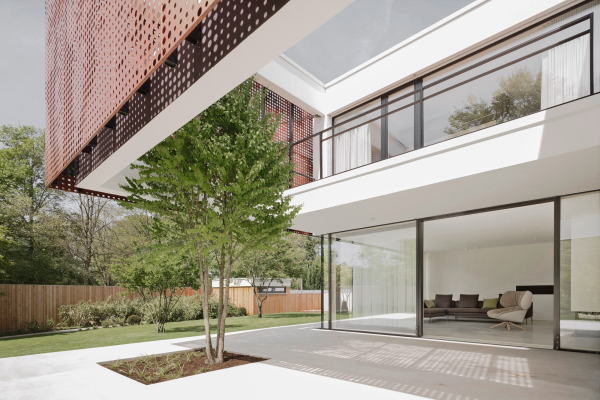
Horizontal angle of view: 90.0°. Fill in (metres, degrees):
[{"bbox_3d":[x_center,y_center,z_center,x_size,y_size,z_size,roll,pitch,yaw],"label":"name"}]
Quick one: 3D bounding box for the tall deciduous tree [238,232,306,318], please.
[{"bbox_3d":[-1.280,3.550,14.100,3.200,4.050,3.100,0,0,0],"label":"tall deciduous tree"}]

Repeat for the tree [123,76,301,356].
[{"bbox_3d":[-1.350,0.320,4.500,2.600,4.250,2.500,0,0,0],"label":"tree"}]

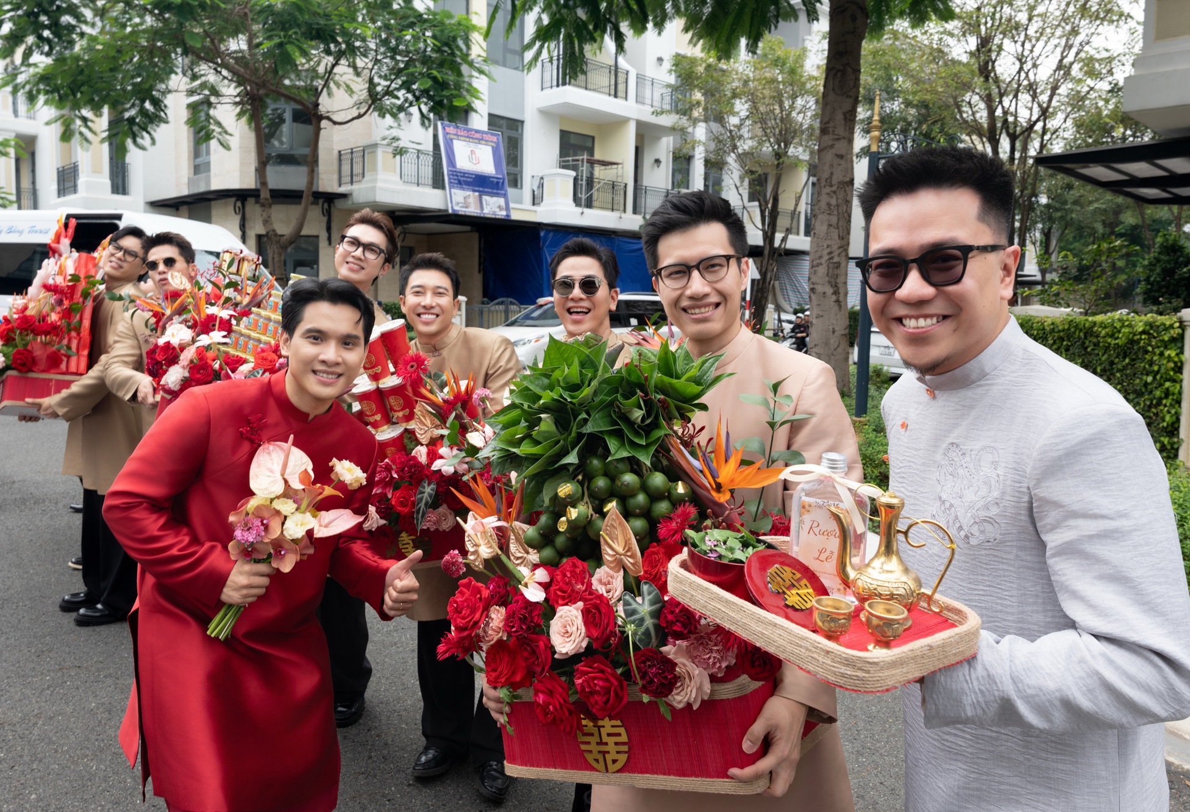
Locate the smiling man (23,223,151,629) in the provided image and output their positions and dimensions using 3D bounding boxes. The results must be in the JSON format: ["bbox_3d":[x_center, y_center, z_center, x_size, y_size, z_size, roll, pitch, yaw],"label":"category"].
[{"bbox_3d":[-2.140,0.110,3.480,0.500,1.720,0.580,-4,8,-36],"label":"smiling man"}]

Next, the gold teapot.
[{"bbox_3d":[0.319,0.156,0.866,0.138,0.130,0.079,5,10,20],"label":"gold teapot"}]

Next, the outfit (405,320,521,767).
[{"bbox_3d":[-0.445,0.416,2.415,0.530,1.319,0.420,2,5,5],"label":"outfit"}]

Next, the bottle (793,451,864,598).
[{"bbox_3d":[0.262,0.134,0.894,0.074,0.163,0.050,7,11,33],"label":"bottle"}]

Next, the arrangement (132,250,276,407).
[{"bbox_3d":[-1.379,-0.273,2.930,0.520,0.540,0.380,-1,7,-21],"label":"arrangement"}]

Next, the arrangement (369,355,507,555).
[{"bbox_3d":[-0.394,0.131,1.980,0.380,0.500,0.320,2,5,11],"label":"arrangement"}]

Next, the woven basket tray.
[{"bbox_3d":[0.231,0.209,0.870,0.196,0.034,0.298,-5,11,-32],"label":"woven basket tray"}]

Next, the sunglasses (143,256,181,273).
[{"bbox_3d":[-1.750,-0.557,3.350,0.140,0.048,0.140,-12,-11,0],"label":"sunglasses"}]

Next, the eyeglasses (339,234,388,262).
[{"bbox_3d":[-0.667,-0.471,2.419,0.145,0.050,0.135,24,11,0],"label":"eyeglasses"}]

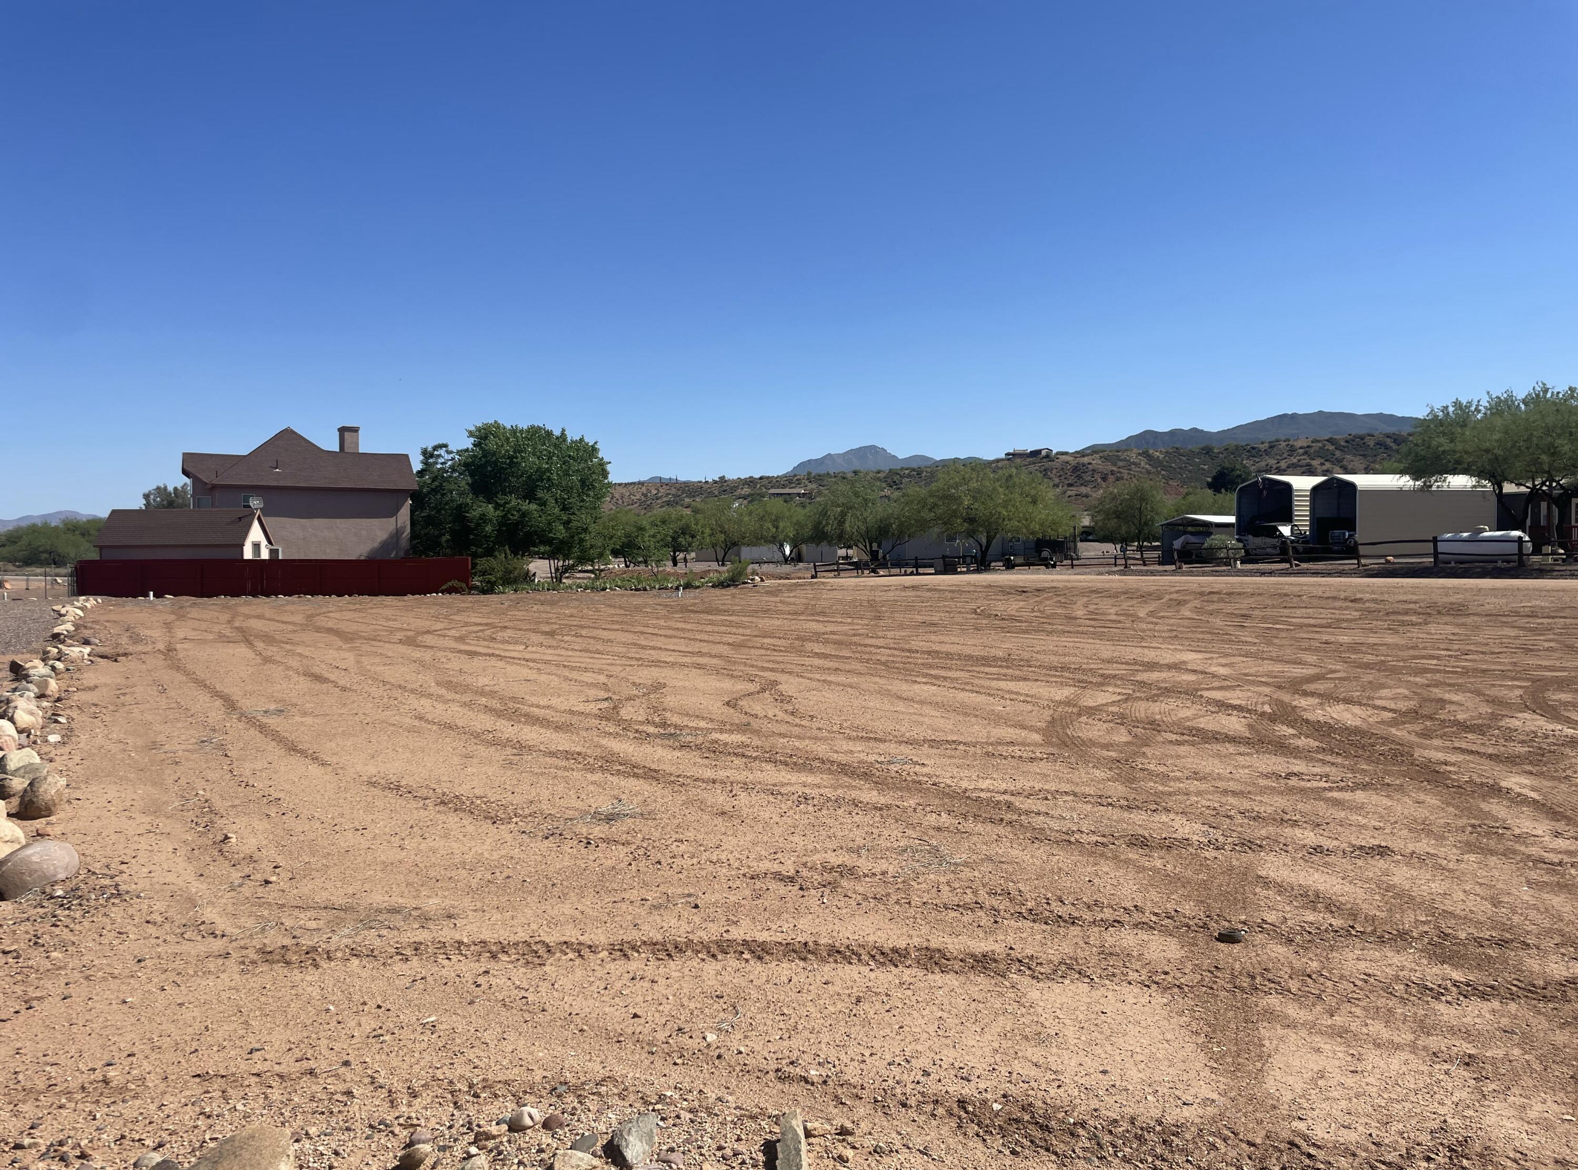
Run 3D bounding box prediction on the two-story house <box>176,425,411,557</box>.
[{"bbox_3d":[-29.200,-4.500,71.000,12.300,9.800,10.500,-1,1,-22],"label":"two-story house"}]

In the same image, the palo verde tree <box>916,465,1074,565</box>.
[{"bbox_3d":[10.659,-3.617,61.000,7.800,5.400,7.300,0,1,0],"label":"palo verde tree"}]

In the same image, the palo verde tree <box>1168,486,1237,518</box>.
[{"bbox_3d":[30.892,-4.439,88.000,6.300,5.700,6.000,0,1,0],"label":"palo verde tree"}]

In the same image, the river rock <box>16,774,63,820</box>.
[{"bbox_3d":[-4.423,1.252,7.000,0.270,0.220,0.240,-1,2,-32],"label":"river rock"}]

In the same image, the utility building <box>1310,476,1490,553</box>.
[{"bbox_3d":[35.085,-3.916,67.764,8.000,4.674,5.300,0,2,-3],"label":"utility building"}]

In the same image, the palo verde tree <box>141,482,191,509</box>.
[{"bbox_3d":[-52.676,-5.040,102.000,6.200,7.600,6.000,0,1,0],"label":"palo verde tree"}]

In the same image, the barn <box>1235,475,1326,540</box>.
[{"bbox_3d":[33.902,-4.341,75.203,8.500,5.016,5.600,-1,2,-15],"label":"barn"}]

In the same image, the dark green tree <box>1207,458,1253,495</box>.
[{"bbox_3d":[42.763,-7.955,115.000,5.000,8.600,5.000,0,1,0],"label":"dark green tree"}]

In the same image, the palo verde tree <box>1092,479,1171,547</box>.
[{"bbox_3d":[19.628,-3.641,67.917,4.500,4.951,4.500,1,2,16],"label":"palo verde tree"}]

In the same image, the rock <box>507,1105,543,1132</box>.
[{"bbox_3d":[-0.696,1.405,3.120,0.092,0.052,0.065,0,2,-13],"label":"rock"}]

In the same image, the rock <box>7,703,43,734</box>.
[{"bbox_3d":[-6.578,1.146,10.200,0.290,0.220,0.260,-1,2,-33],"label":"rock"}]

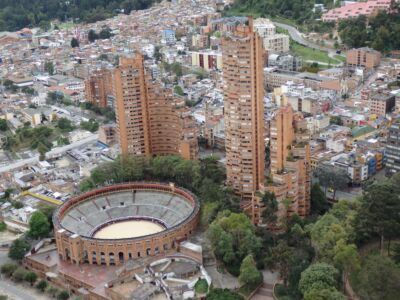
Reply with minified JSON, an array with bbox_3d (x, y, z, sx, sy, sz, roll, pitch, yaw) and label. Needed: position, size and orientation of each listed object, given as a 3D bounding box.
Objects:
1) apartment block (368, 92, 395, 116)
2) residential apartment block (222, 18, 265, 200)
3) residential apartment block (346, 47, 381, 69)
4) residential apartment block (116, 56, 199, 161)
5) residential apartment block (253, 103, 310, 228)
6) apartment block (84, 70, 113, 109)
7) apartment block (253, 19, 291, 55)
[{"bbox_3d":[143.370,-34.990,447.430,16.500,16.500,15.000,-19,23,-42],"label":"apartment block"},{"bbox_3d":[28.120,-23.580,360.490,24.500,116.000,25.000,-2,17,4],"label":"residential apartment block"},{"bbox_3d":[157.680,-89.570,546.940,20.000,17.500,24.500,-12,19,-27],"label":"residential apartment block"},{"bbox_3d":[-31.020,-30.470,415.220,57.000,79.000,36.000,-4,17,-4],"label":"residential apartment block"},{"bbox_3d":[47.130,7.320,332.440,31.000,68.000,31.000,-2,17,2],"label":"residential apartment block"},{"bbox_3d":[-102.960,-62.270,575.370,21.000,38.000,19.000,10,22,36],"label":"apartment block"},{"bbox_3d":[79.090,-122.880,627.360,35.000,29.000,27.000,-8,18,-17],"label":"apartment block"}]

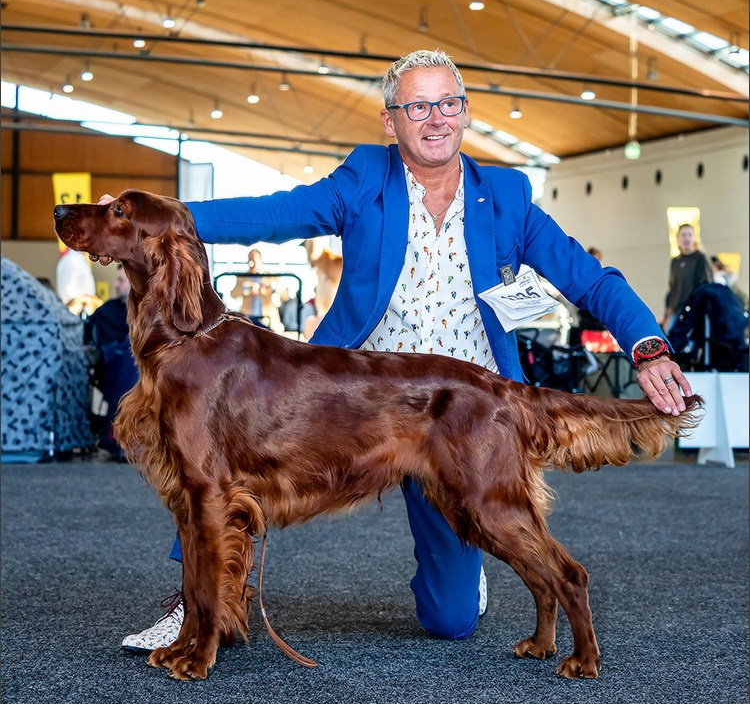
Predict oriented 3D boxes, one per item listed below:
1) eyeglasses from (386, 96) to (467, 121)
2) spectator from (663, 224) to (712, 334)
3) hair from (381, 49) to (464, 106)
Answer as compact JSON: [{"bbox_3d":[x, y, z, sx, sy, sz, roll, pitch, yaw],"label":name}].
[{"bbox_3d":[0.099,-0.503,4.804,0.142,0.045,0.145,-11,7,-18],"label":"eyeglasses"},{"bbox_3d":[2.772,-0.253,20.500,0.500,1.730,0.340,0,0,23],"label":"spectator"},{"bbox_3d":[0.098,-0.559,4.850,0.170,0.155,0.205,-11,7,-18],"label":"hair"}]

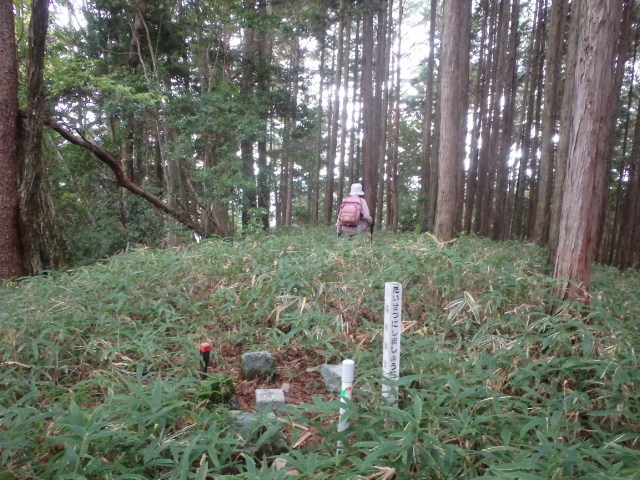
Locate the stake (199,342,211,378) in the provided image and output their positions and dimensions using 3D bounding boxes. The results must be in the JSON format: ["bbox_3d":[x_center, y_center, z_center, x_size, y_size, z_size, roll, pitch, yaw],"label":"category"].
[{"bbox_3d":[-0.703,0.743,3.166,0.052,0.230,0.052,7,9,39],"label":"stake"}]

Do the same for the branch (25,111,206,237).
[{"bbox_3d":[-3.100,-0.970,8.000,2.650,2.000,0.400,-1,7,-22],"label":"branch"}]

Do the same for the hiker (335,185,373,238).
[{"bbox_3d":[0.578,-0.162,8.592,0.580,1.560,0.500,4,7,17],"label":"hiker"}]

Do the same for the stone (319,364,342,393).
[{"bbox_3d":[0.075,0.827,3.090,0.160,0.140,0.130,4,7,14],"label":"stone"}]

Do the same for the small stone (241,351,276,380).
[{"bbox_3d":[-0.383,0.779,3.200,0.200,0.150,0.140,2,7,0],"label":"small stone"}]

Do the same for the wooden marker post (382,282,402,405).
[{"bbox_3d":[0.401,0.581,2.839,0.071,0.690,0.071,-1,7,-21],"label":"wooden marker post"}]

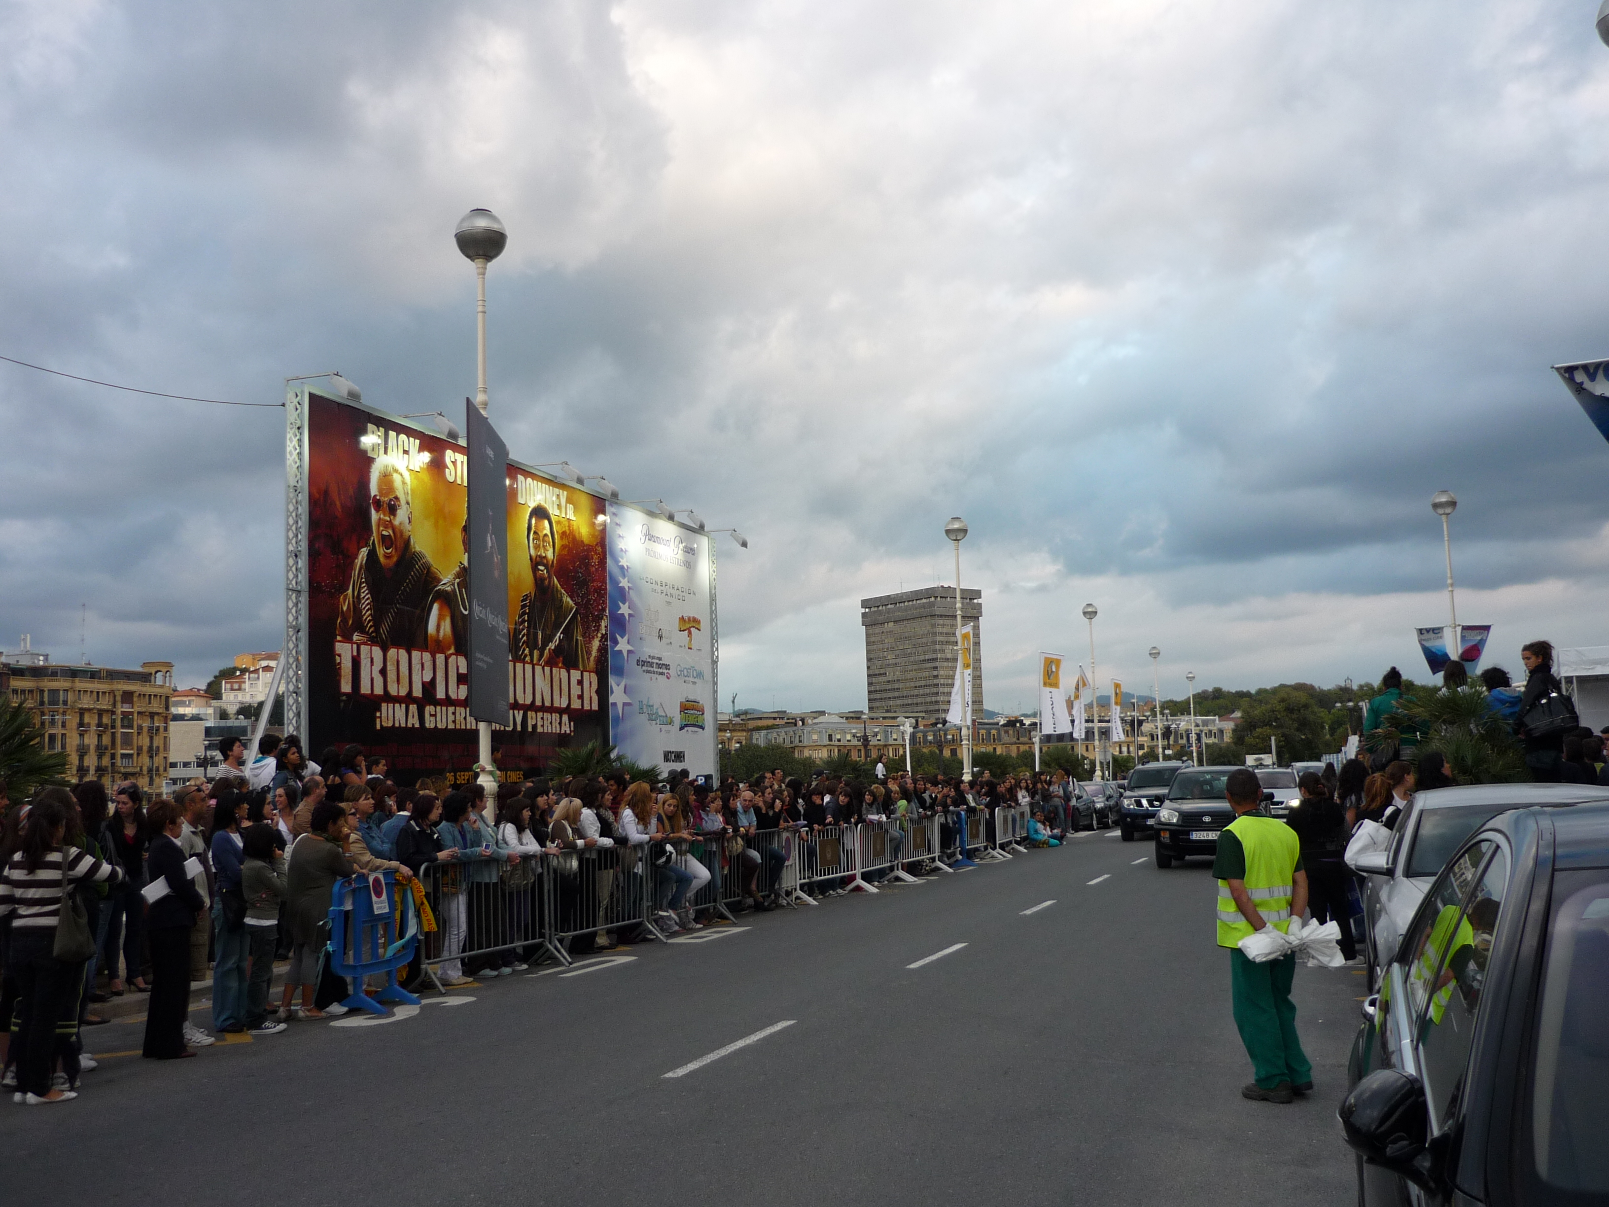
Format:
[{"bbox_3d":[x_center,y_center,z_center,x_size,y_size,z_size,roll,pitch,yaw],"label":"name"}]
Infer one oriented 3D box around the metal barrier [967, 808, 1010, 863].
[{"bbox_3d":[3.537,4.680,30.795,0.550,1.020,2.100,-5,-7,19],"label":"metal barrier"}]

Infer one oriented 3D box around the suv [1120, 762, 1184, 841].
[{"bbox_3d":[9.339,5.048,39.213,1.860,1.860,4.740,-5,-7,19],"label":"suv"}]

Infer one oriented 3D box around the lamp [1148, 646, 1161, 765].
[{"bbox_3d":[21.728,7.204,93.864,0.660,9.115,0.660,-4,-7,19],"label":"lamp"}]

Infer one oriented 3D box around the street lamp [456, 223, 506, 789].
[{"bbox_3d":[-4.072,-0.637,19.568,0.660,9.115,0.660,-4,-7,19],"label":"street lamp"}]

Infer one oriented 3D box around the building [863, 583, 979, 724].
[{"bbox_3d":[46.346,33.632,586.241,24.000,72.000,40.000,3,-9,-39],"label":"building"}]

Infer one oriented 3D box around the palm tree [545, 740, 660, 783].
[{"bbox_3d":[-3.642,3.753,28.058,1.850,2.464,1.750,-4,-7,19],"label":"palm tree"}]

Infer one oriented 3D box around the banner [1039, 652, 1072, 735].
[{"bbox_3d":[9.717,3.488,59.588,1.450,3.200,0.200,1,-8,-28],"label":"banner"}]

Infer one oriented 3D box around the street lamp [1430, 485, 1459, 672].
[{"bbox_3d":[18.348,1.324,43.108,0.660,9.115,0.660,-4,-7,19],"label":"street lamp"}]

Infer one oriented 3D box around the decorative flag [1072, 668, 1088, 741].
[{"bbox_3d":[11.810,4.314,65.800,0.750,3.150,0.450,-1,-7,-10],"label":"decorative flag"}]

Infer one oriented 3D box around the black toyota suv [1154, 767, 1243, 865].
[{"bbox_3d":[7.134,3.629,26.550,1.770,1.680,4.150,-4,-7,19],"label":"black toyota suv"}]

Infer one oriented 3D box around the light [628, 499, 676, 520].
[{"bbox_3d":[-3.614,-2.250,36.598,1.050,0.500,0.500,-5,-7,19],"label":"light"}]

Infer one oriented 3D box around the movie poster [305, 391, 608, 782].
[{"bbox_3d":[-6.199,0.556,29.782,0.100,7.020,10.820,-5,-7,19],"label":"movie poster"}]

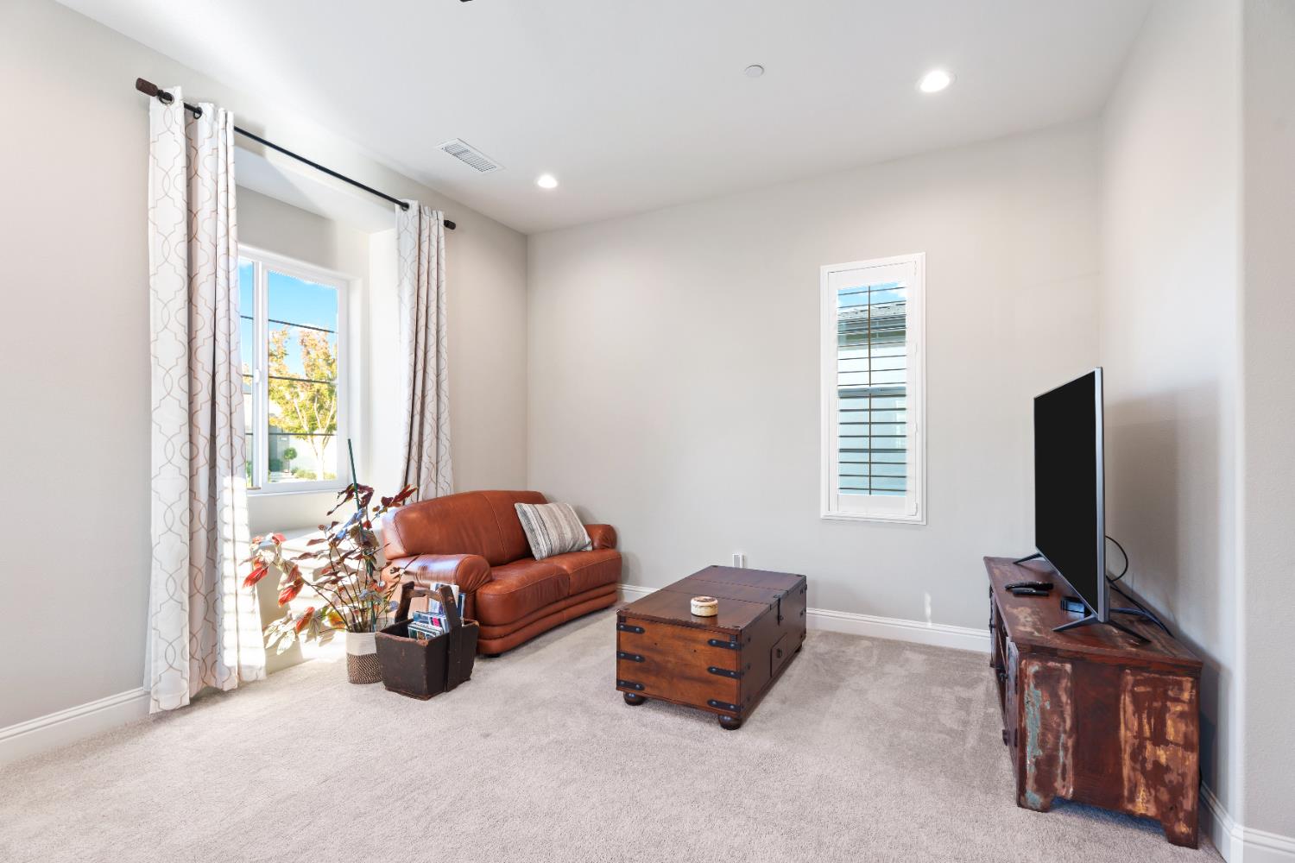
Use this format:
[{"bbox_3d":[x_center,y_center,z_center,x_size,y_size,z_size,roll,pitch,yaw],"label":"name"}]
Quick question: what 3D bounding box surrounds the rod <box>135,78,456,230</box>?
[{"bbox_3d":[-1.773,-1.475,3.281,0.060,0.050,1.839,0,0,27],"label":"rod"}]

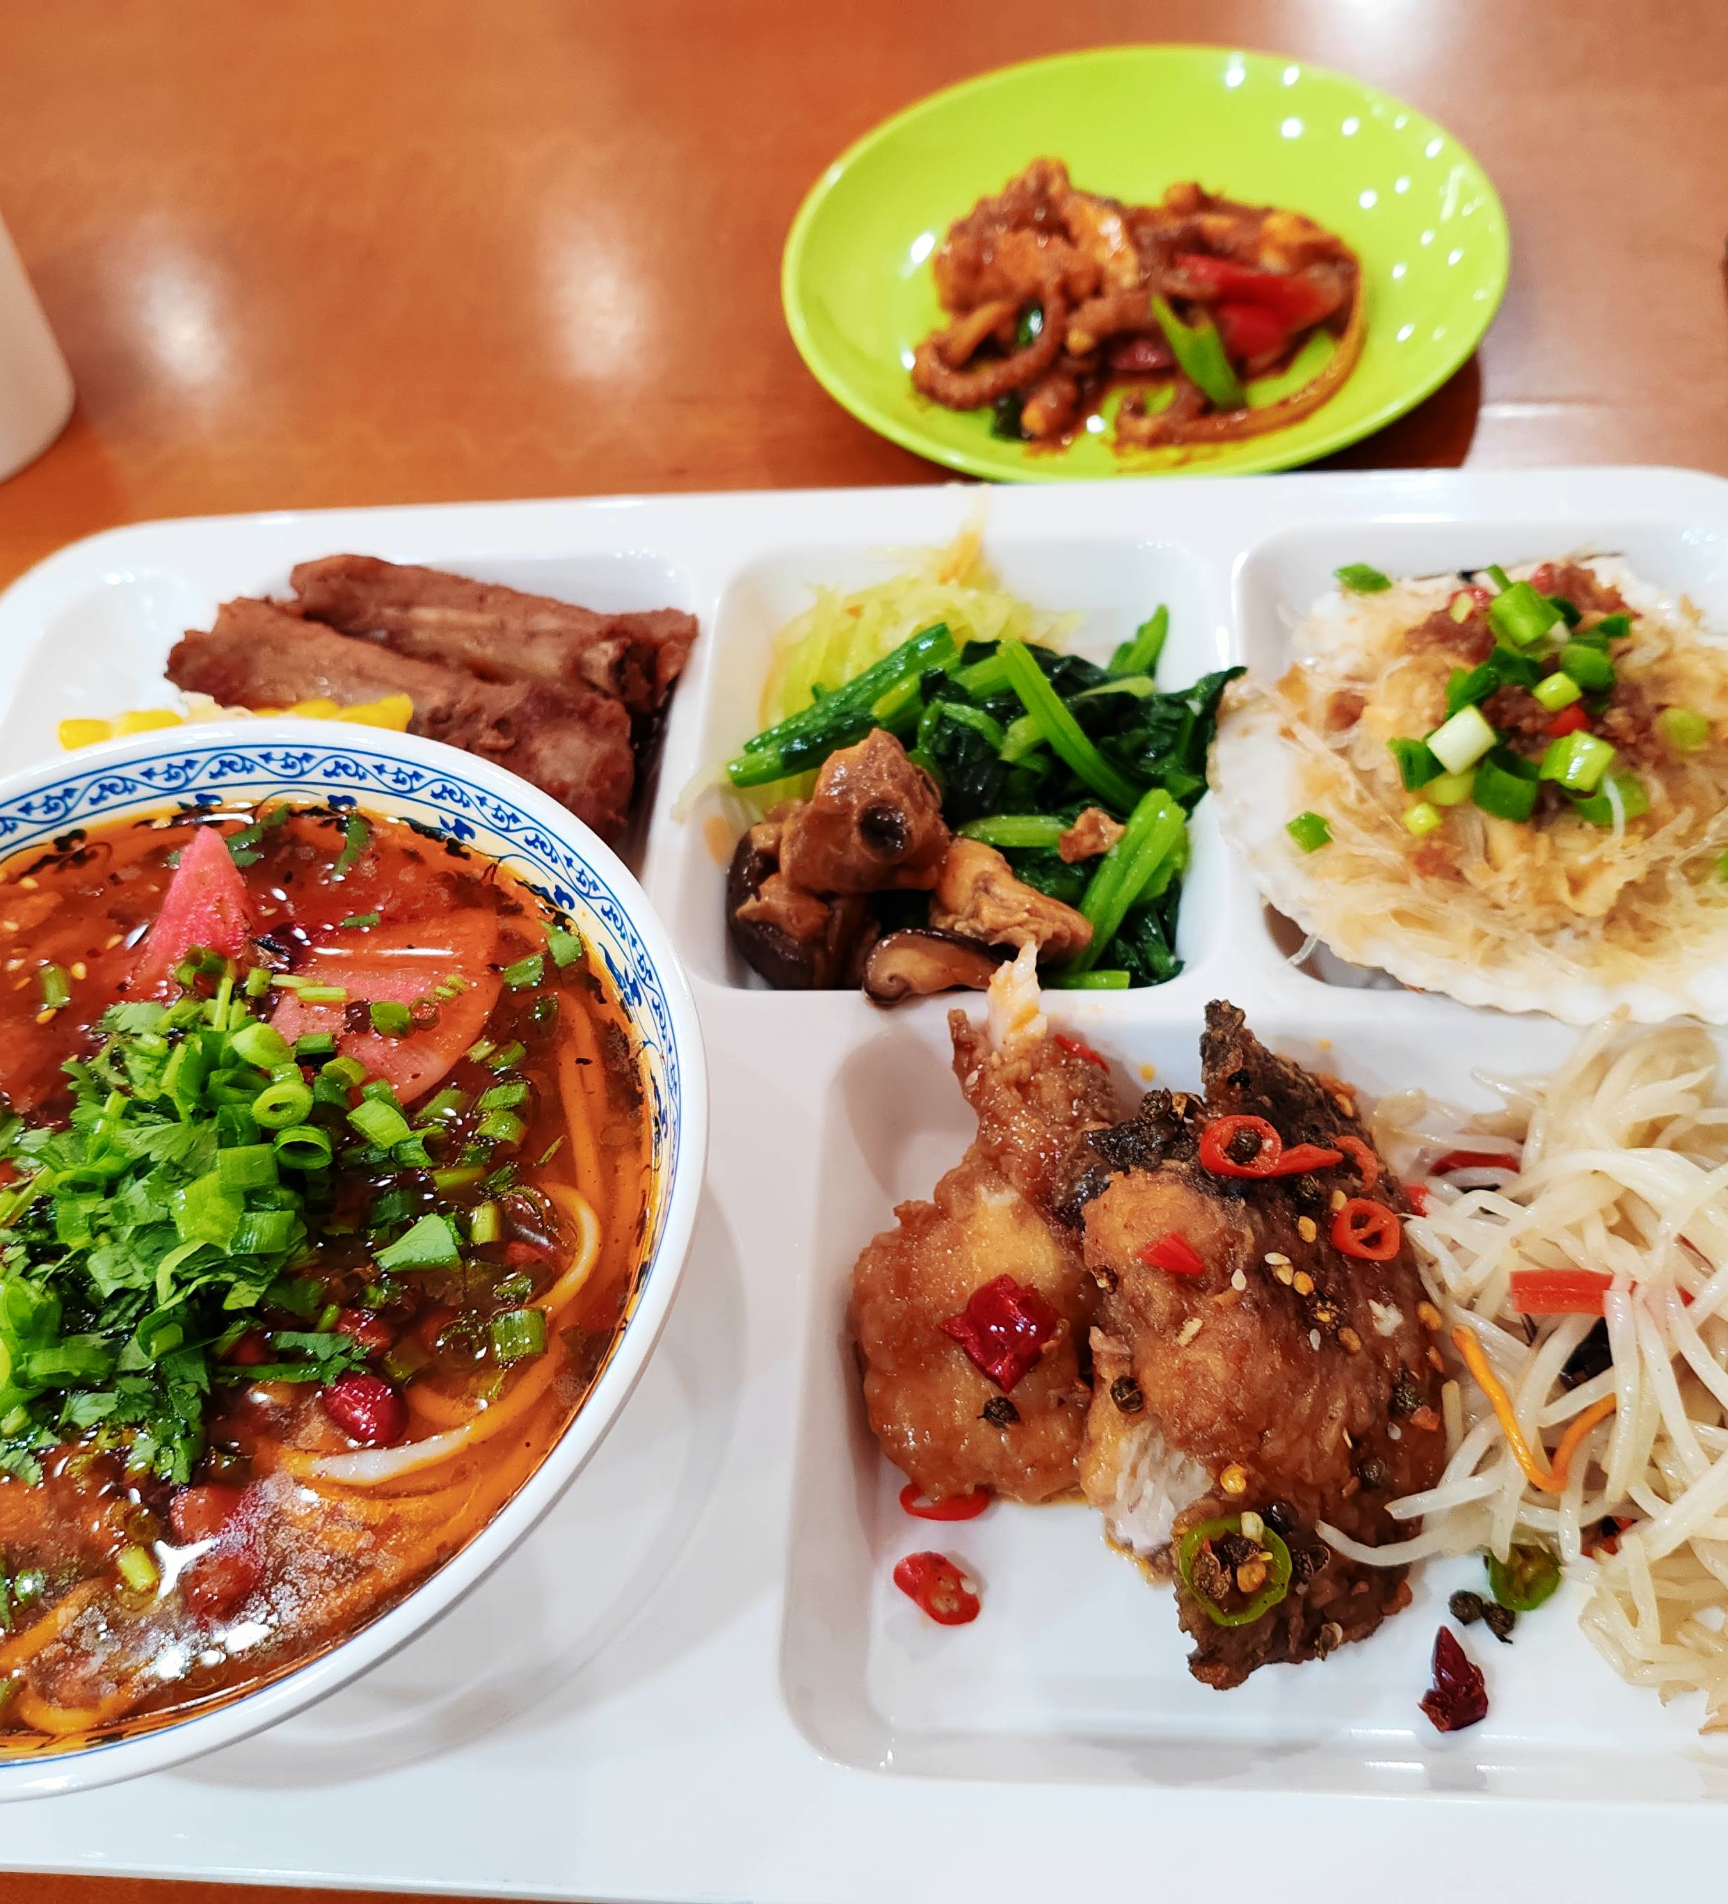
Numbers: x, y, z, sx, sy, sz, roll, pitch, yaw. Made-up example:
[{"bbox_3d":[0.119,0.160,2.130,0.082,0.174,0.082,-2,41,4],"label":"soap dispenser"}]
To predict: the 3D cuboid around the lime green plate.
[{"bbox_3d":[0.058,-0.140,0.426,0.149,0.027,0.149,-1,54,7],"label":"lime green plate"}]

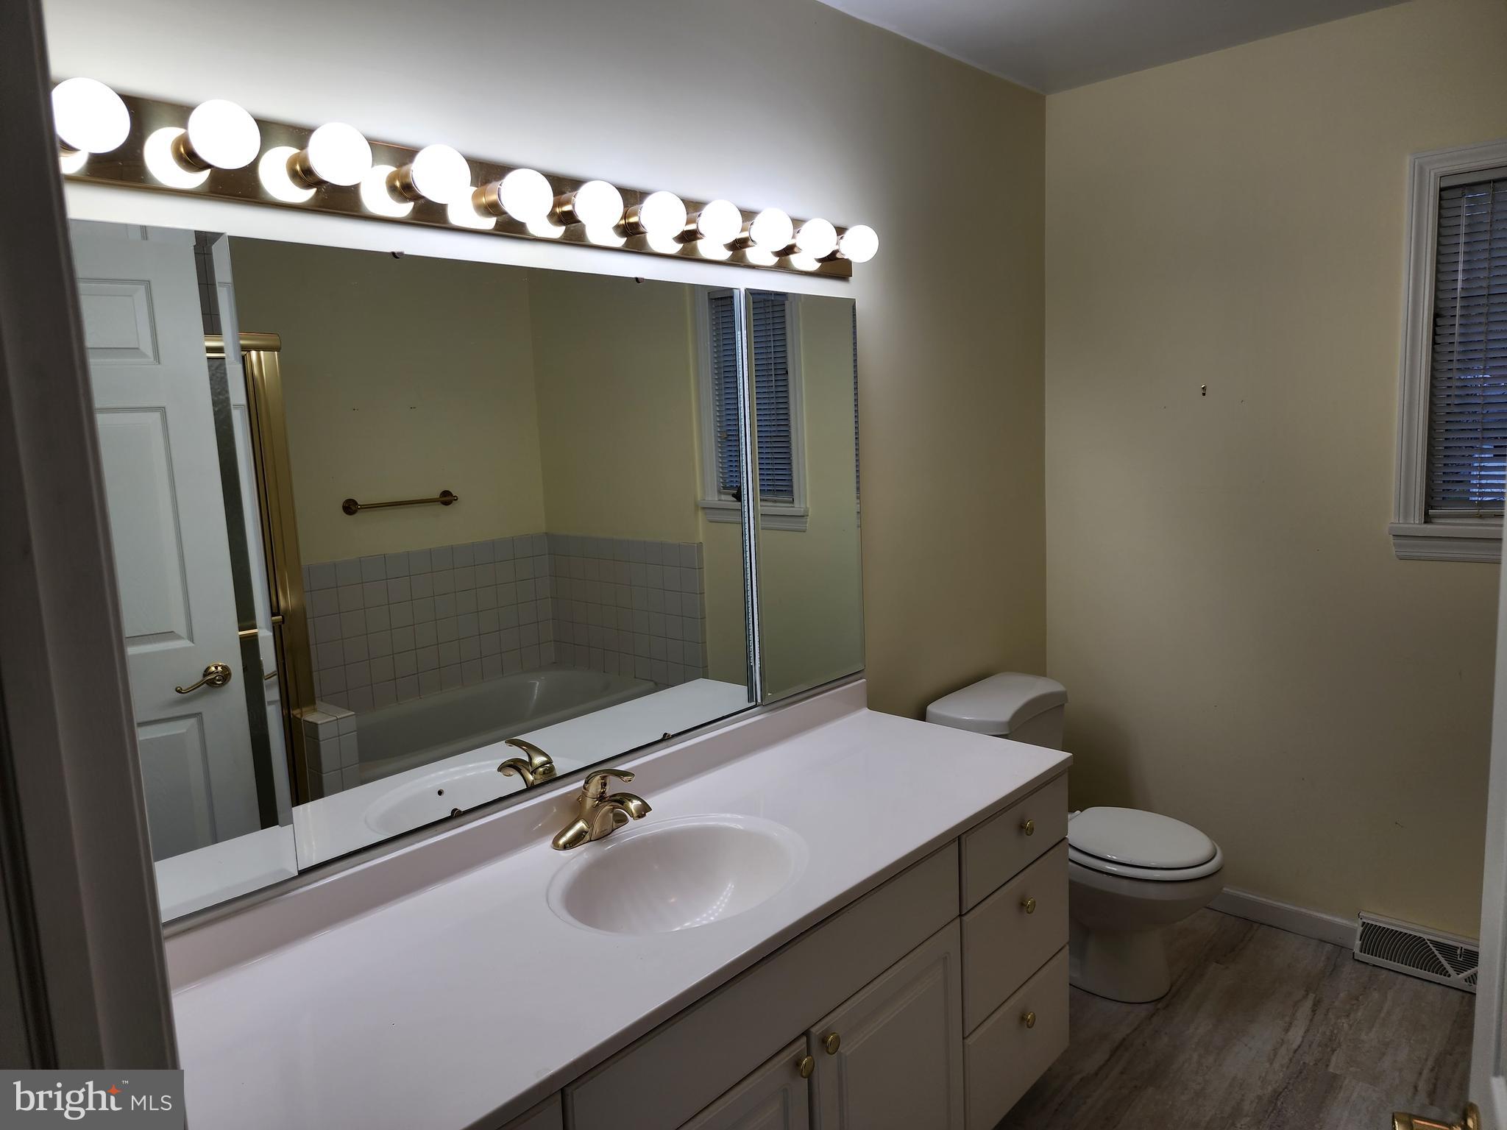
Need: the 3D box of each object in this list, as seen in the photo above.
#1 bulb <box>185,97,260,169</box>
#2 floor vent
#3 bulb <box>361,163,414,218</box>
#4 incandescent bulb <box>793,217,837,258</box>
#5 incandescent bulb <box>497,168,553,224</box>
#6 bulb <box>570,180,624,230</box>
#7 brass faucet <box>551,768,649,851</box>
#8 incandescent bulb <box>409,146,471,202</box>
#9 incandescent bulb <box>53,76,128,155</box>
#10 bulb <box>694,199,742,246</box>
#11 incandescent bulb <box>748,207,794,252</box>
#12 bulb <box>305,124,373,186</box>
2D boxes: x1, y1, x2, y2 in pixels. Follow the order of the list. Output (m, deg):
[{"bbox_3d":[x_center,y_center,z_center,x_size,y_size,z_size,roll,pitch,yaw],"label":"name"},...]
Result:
[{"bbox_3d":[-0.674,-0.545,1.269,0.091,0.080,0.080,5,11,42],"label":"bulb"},{"bbox_3d":[1.831,1.030,2.602,0.450,0.112,0.063,5,11,42],"label":"floor vent"},{"bbox_3d":[-0.551,-0.562,1.509,0.085,0.077,0.077,5,11,42],"label":"bulb"},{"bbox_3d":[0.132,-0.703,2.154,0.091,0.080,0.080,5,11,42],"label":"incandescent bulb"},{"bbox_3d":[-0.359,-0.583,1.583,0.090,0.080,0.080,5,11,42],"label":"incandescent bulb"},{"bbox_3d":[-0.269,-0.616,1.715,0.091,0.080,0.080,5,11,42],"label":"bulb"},{"bbox_3d":[-0.243,0.426,1.771,0.190,0.138,0.165,5,11,42],"label":"brass faucet"},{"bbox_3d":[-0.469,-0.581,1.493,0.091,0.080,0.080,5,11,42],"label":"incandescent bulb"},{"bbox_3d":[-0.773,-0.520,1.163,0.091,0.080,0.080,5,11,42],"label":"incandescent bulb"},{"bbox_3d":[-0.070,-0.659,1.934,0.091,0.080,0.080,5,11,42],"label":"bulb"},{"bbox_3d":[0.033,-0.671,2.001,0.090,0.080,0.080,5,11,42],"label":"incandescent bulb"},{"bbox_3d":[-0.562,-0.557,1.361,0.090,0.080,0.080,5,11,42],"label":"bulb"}]

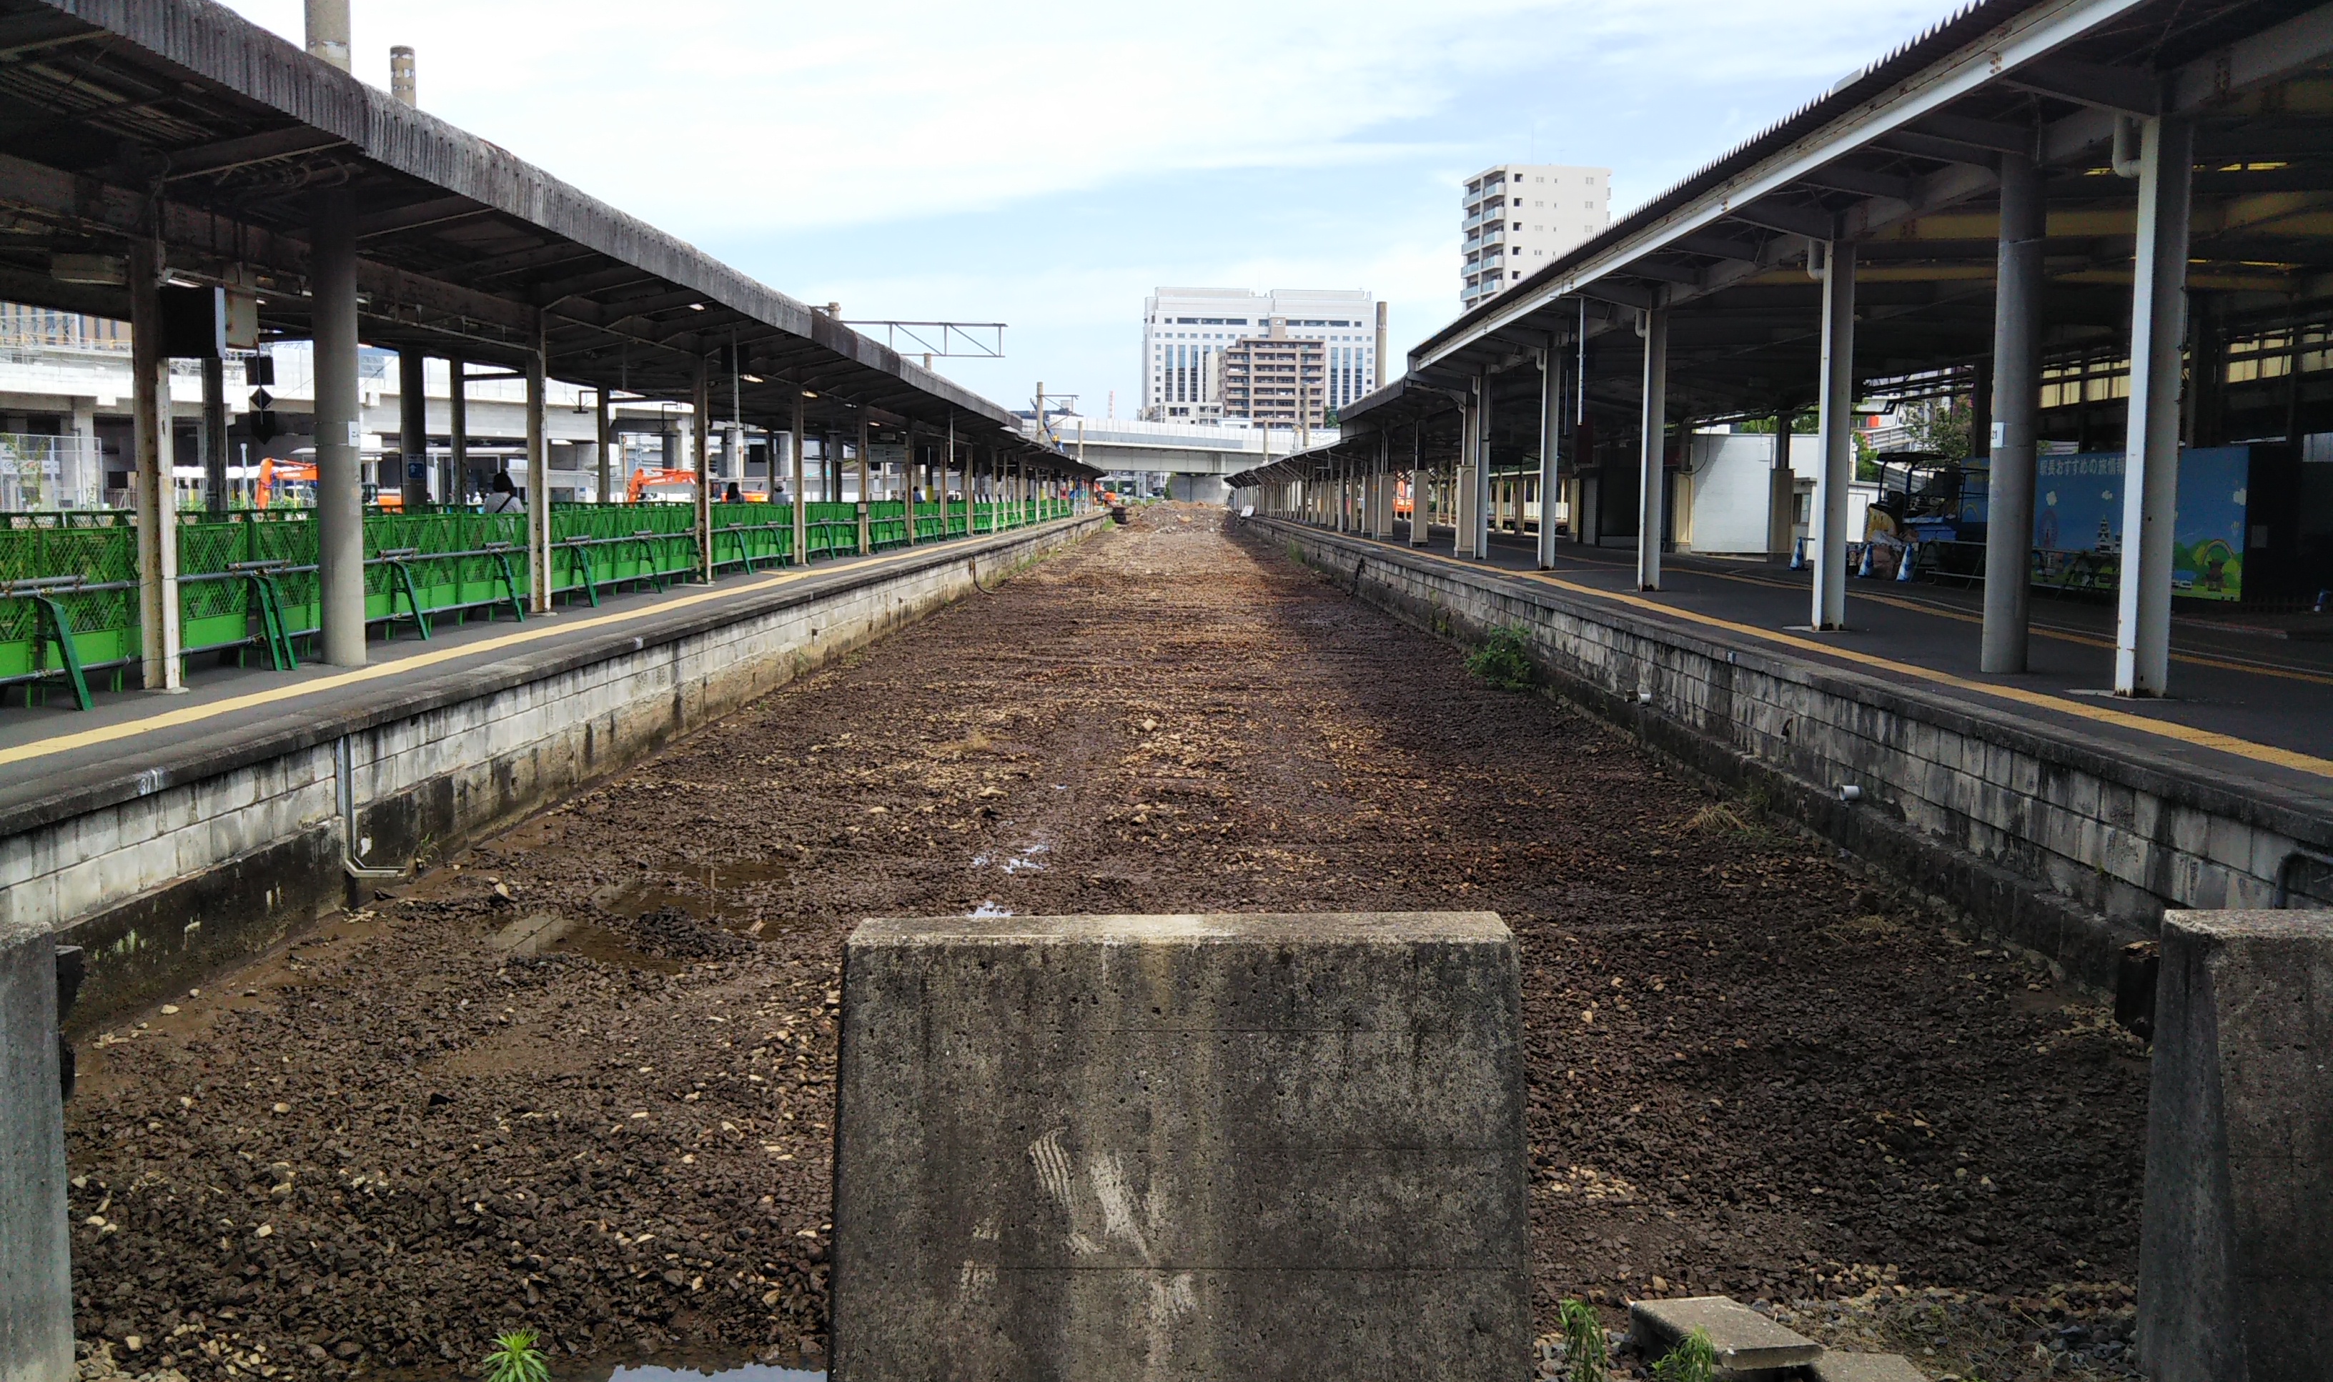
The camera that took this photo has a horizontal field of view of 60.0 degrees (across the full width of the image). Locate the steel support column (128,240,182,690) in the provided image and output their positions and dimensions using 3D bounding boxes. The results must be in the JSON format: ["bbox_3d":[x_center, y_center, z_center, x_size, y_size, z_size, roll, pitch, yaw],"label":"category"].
[{"bbox_3d":[-7.546,-1.671,15.091,0.170,3.309,0.220,1,6,0],"label":"steel support column"}]

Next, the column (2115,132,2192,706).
[{"bbox_3d":[6.928,-1.975,14.143,0.220,4.003,0.290,0,6,0],"label":"column"}]

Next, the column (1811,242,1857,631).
[{"bbox_3d":[7.677,-2.917,23.281,0.280,4.438,0.280,1,6,0],"label":"column"}]

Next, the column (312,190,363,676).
[{"bbox_3d":[-6.633,-2.126,16.152,0.335,3.784,0.335,0,6,0],"label":"column"}]

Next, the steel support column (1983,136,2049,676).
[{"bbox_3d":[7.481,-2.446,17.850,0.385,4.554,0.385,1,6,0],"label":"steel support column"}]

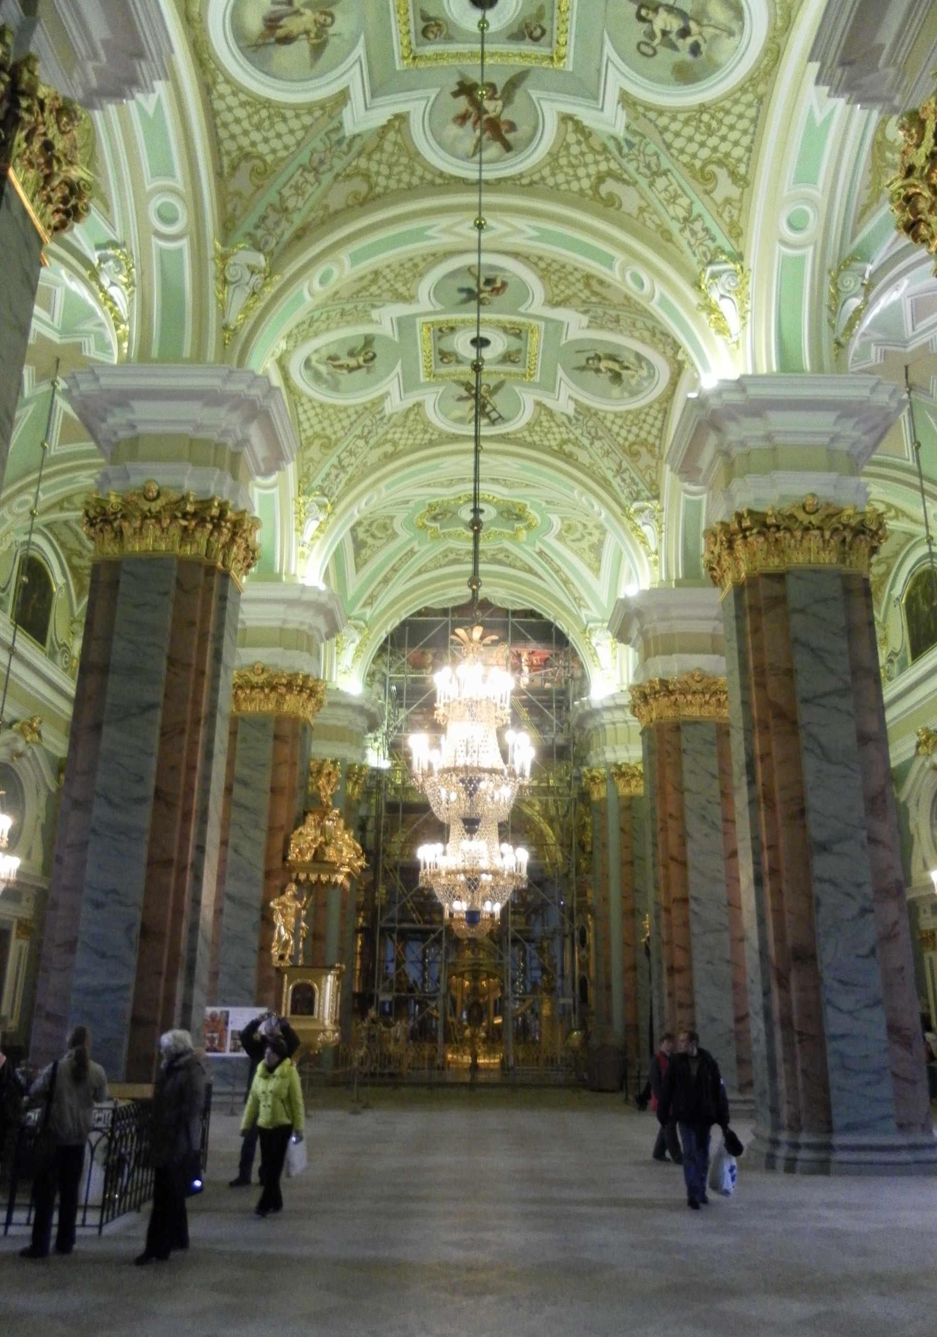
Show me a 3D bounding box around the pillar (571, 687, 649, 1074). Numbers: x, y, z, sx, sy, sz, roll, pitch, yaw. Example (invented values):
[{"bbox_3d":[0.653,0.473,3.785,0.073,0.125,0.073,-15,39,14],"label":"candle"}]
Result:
[{"bbox_3d":[5.196,6.860,33.378,3.440,11.425,3.360,1,-18,0],"label":"pillar"}]

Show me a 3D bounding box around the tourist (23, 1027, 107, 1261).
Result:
[{"bbox_3d":[-3.197,3.729,8.630,0.583,1.670,0.422,6,-19,-15],"label":"tourist"}]

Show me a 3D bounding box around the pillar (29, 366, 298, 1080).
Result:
[{"bbox_3d":[-4.878,1.209,16.644,3.440,11.425,3.360,1,-18,0],"label":"pillar"}]

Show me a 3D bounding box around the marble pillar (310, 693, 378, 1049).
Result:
[{"bbox_3d":[-4.782,6.743,33.445,3.440,11.425,3.360,1,-18,0],"label":"marble pillar"}]

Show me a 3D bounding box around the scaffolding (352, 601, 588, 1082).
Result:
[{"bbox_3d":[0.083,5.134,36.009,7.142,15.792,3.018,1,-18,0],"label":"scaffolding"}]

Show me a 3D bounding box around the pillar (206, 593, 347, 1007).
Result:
[{"bbox_3d":[-4.854,3.941,24.941,3.440,11.425,3.360,1,-18,0],"label":"pillar"}]

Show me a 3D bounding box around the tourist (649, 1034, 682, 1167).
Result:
[{"bbox_3d":[2.736,5.849,14.798,0.553,1.660,0.523,-12,-22,33],"label":"tourist"}]

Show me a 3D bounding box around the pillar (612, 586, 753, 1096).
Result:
[{"bbox_3d":[5.250,4.097,24.985,3.440,11.425,3.360,1,-18,0],"label":"pillar"}]

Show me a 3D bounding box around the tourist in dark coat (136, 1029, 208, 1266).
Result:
[{"bbox_3d":[-2.344,3.728,8.575,0.523,1.660,0.503,1,-18,0],"label":"tourist in dark coat"}]

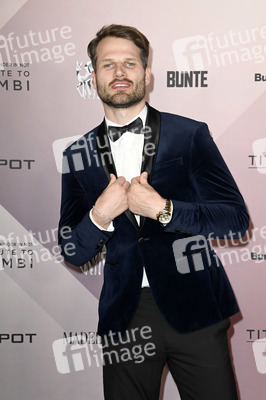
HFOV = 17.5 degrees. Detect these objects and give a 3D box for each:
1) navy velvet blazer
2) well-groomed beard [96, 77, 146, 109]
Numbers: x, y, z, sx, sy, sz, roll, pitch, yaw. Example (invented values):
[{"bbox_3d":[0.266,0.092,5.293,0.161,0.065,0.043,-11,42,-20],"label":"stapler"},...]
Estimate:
[{"bbox_3d":[0.060,0.063,2.660,0.570,0.710,0.360,-4,7,20],"label":"navy velvet blazer"},{"bbox_3d":[-0.035,-0.323,2.600,0.148,0.095,0.100,-3,-5,2],"label":"well-groomed beard"}]

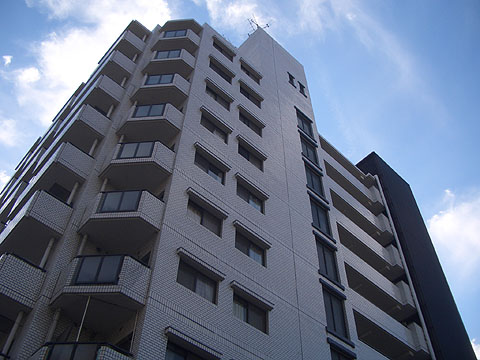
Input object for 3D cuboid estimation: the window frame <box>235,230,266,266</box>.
[{"bbox_3d":[0.348,2.461,17.380,1.530,0.970,0.150,37,-60,-25],"label":"window frame"}]

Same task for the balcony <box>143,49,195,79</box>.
[{"bbox_3d":[-3.481,-5.673,24.197,2.500,1.200,1.200,-1,-52,2],"label":"balcony"}]

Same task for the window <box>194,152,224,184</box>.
[{"bbox_3d":[-1.150,-0.465,18.712,1.504,1.000,0.150,37,-60,-24],"label":"window"}]

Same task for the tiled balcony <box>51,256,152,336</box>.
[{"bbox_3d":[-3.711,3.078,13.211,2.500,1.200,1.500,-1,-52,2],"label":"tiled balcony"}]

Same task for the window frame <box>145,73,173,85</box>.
[{"bbox_3d":[-3.529,-4.453,21.308,1.100,0.950,0.100,-1,-52,2],"label":"window frame"}]

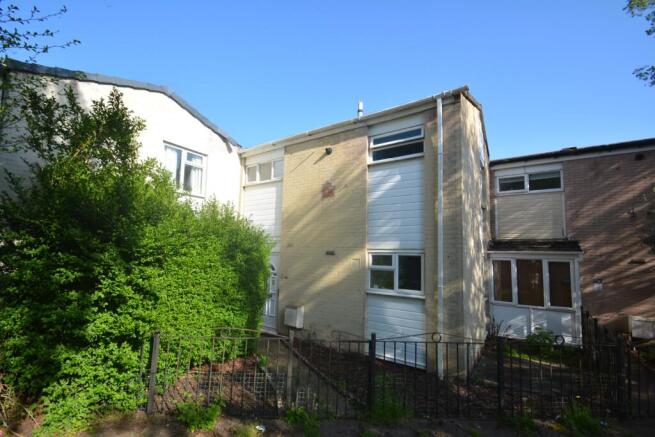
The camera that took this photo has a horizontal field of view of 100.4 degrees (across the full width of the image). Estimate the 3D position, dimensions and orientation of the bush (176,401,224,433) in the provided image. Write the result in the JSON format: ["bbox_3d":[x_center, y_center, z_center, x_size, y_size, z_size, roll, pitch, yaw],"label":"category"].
[{"bbox_3d":[-1.455,2.250,3.103,0.500,0.300,0.420,2,-6,0],"label":"bush"}]

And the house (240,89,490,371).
[{"bbox_3d":[1.387,0.175,8.800,6.540,6.160,5.440,-3,-7,36],"label":"house"}]

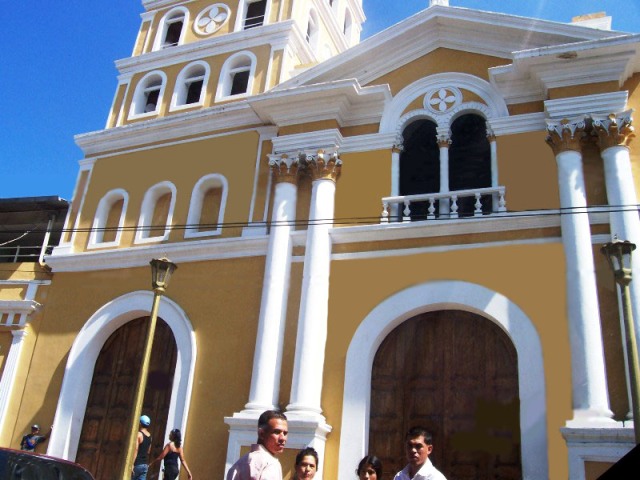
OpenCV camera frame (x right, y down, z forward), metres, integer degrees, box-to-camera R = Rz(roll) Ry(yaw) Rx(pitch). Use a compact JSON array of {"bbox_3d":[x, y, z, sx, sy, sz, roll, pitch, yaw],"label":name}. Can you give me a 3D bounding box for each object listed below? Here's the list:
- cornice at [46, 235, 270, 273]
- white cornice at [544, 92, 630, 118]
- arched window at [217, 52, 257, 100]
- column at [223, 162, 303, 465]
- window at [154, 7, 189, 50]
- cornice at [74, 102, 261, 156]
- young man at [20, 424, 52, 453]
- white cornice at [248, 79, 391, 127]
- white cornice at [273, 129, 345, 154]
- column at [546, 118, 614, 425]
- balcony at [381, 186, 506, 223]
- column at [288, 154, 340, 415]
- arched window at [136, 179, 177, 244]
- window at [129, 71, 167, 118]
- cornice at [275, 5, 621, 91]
[{"bbox_3d":[-4.553,0.416,16.921,7.250,0.430,0.270,-5,-24,22],"label":"cornice"},{"bbox_3d":[5.947,-2.831,14.026,1.730,0.420,0.750,-5,-26,22],"label":"white cornice"},{"bbox_3d":[-2.363,-4.755,18.610,1.230,1.650,0.400,-5,-24,22],"label":"arched window"},{"bbox_3d":[-1.193,1.695,15.057,0.980,8.470,0.940,-5,-26,22],"label":"column"},{"bbox_3d":[-5.232,-7.432,22.566,1.240,1.996,0.420,-5,-26,22],"label":"window"},{"bbox_3d":[-4.878,-3.333,19.522,6.756,0.725,0.450,-5,-26,22],"label":"cornice"},{"bbox_3d":[-7.334,5.507,15.825,0.480,1.680,0.680,18,-27,-28],"label":"young man"},{"bbox_3d":[0.042,-3.338,16.036,3.600,0.560,1.200,-5,-24,22],"label":"white cornice"},{"bbox_3d":[-0.296,-2.317,16.056,1.800,0.520,0.650,-5,-24,22],"label":"white cornice"},{"bbox_3d":[5.259,0.368,12.836,0.880,6.700,0.880,-5,-26,22],"label":"column"},{"bbox_3d":[2.853,-0.748,14.592,2.864,0.639,0.350,-5,-26,22],"label":"balcony"},{"bbox_3d":[-0.093,0.773,14.340,0.920,6.450,0.920,4,-22,2],"label":"column"},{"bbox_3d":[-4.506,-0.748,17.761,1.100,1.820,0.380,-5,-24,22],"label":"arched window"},{"bbox_3d":[-5.704,-4.857,21.345,1.260,1.866,0.450,-5,-26,22],"label":"window"},{"bbox_3d":[2.913,-4.777,15.689,9.000,2.150,0.750,-5,-24,22],"label":"cornice"}]

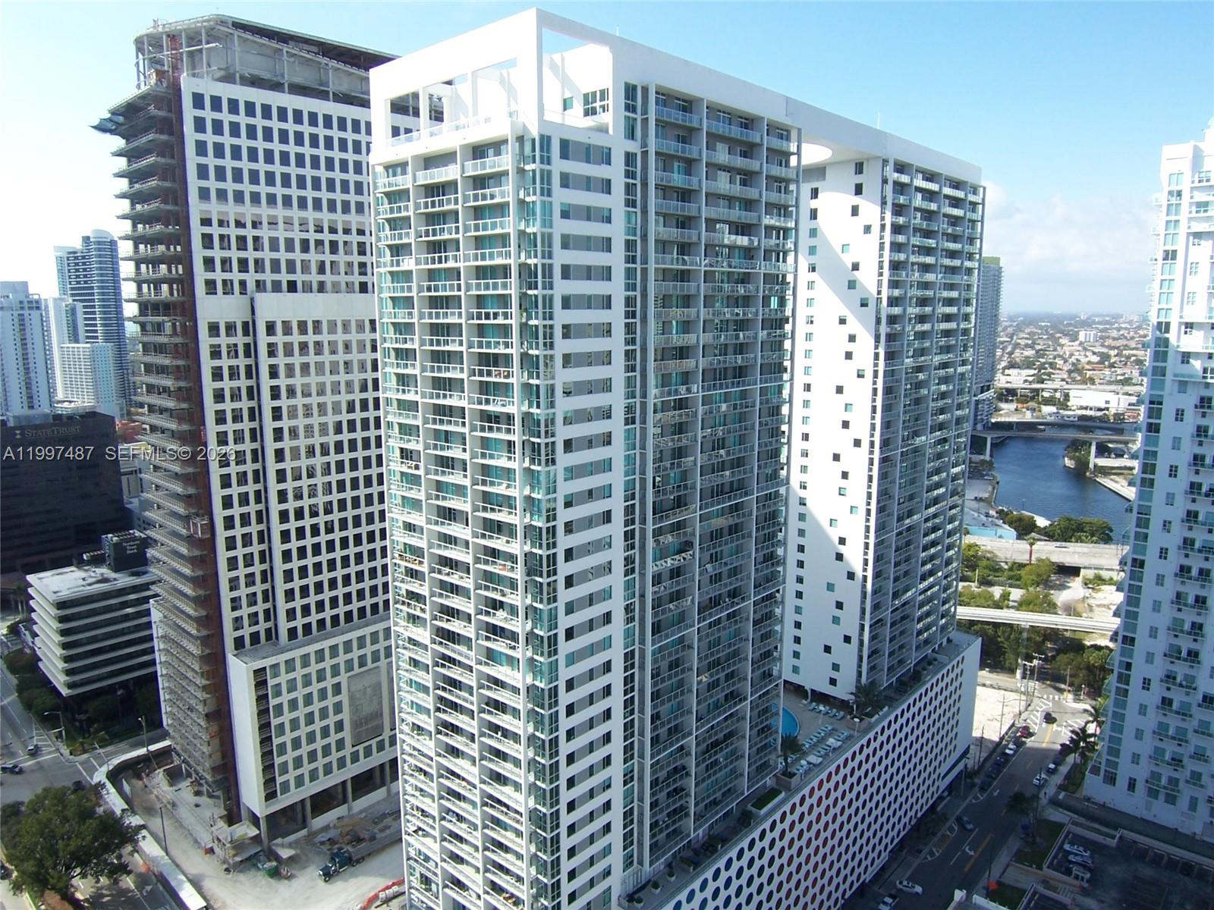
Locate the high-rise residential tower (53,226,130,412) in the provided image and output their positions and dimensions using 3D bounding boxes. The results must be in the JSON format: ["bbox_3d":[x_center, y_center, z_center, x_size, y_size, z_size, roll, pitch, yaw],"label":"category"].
[{"bbox_3d":[-539.283,-141.362,854.740,58.000,189.000,40.000,8,13,38],"label":"high-rise residential tower"}]

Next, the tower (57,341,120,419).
[{"bbox_3d":[-483.029,-65.470,752.605,49.000,75.000,18.500,6,12,30],"label":"tower"}]

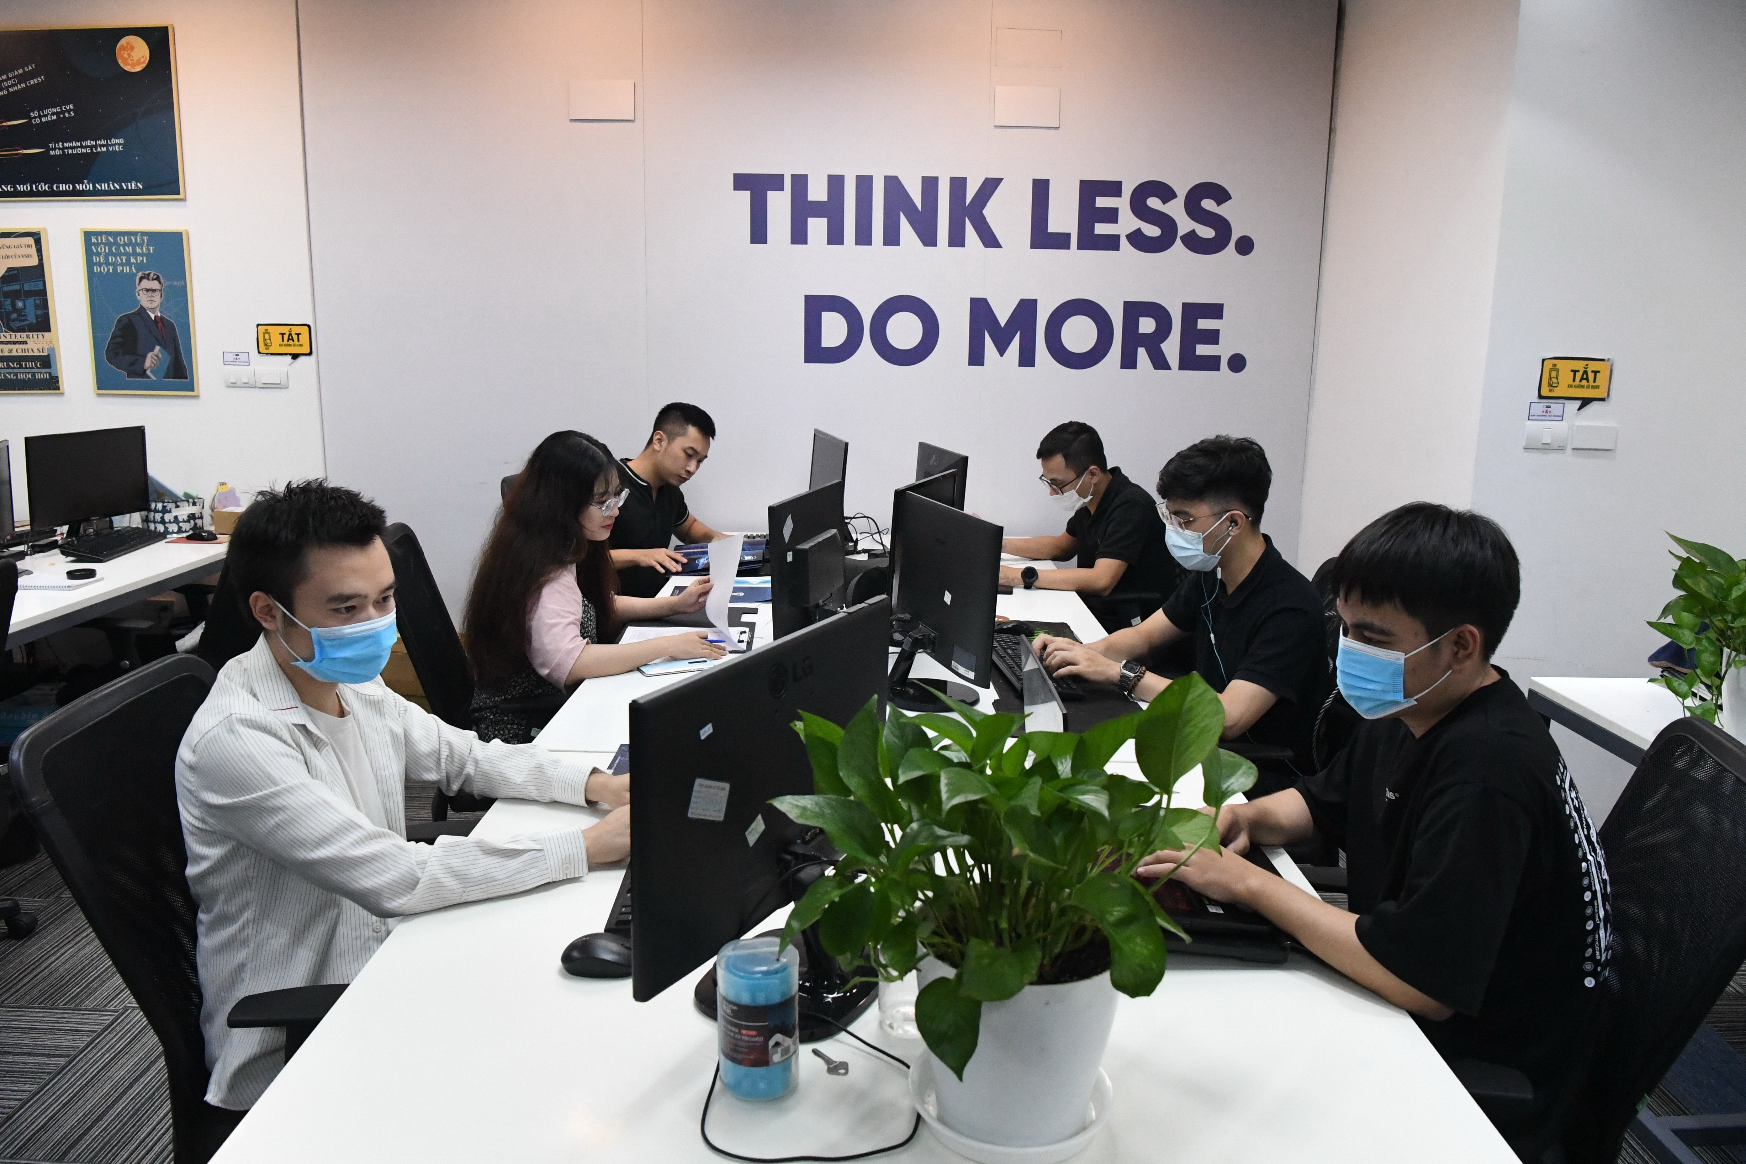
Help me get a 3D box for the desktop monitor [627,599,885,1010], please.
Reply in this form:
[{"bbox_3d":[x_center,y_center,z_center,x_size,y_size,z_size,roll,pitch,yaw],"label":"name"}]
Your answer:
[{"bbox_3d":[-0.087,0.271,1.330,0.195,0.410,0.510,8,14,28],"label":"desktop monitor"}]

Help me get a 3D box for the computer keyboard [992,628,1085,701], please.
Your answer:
[{"bbox_3d":[0.352,0.182,2.655,0.140,0.035,0.430,-1,13,-8],"label":"computer keyboard"}]

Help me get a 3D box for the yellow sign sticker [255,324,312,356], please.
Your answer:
[{"bbox_3d":[-2.130,-0.877,4.213,0.200,0.113,0.008,1,12,0],"label":"yellow sign sticker"}]

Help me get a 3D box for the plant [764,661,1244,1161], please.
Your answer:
[{"bbox_3d":[0.143,0.309,1.142,0.460,0.445,0.400,1,12,0],"label":"plant"}]

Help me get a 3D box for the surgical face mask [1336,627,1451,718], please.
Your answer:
[{"bbox_3d":[0.614,0.109,1.370,0.115,0.105,0.140,-14,12,1],"label":"surgical face mask"}]

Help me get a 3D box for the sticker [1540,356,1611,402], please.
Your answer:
[{"bbox_3d":[1.917,-0.552,3.179,0.200,0.113,0.008,1,12,0],"label":"sticker"}]

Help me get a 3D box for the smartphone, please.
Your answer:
[{"bbox_3d":[-0.429,0.197,2.588,0.160,0.009,0.075,-4,13,-21],"label":"smartphone"}]

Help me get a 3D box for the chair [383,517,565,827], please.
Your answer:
[{"bbox_3d":[-0.889,0.387,2.744,0.620,1.030,0.630,1,12,-1],"label":"chair"}]

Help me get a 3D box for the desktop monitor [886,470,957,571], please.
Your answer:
[{"bbox_3d":[0.097,-0.062,2.977,0.180,0.370,0.455,6,13,23],"label":"desktop monitor"}]

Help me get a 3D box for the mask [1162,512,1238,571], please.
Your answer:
[{"bbox_3d":[0.623,-0.078,2.220,0.115,0.105,0.140,-13,13,-6],"label":"mask"}]

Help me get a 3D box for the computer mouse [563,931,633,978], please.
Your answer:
[{"bbox_3d":[-0.335,0.448,1.423,0.106,0.038,0.063,0,12,-5],"label":"computer mouse"}]

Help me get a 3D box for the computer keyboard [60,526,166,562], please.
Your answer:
[{"bbox_3d":[-2.528,-0.123,3.873,0.160,0.035,0.450,-1,13,-7],"label":"computer keyboard"}]

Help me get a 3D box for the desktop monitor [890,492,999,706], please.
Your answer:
[{"bbox_3d":[0.124,0.048,2.483,0.200,0.405,0.515,-3,13,-20],"label":"desktop monitor"}]

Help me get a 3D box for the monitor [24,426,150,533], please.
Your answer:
[{"bbox_3d":[-2.731,-0.325,4.030,0.200,0.395,0.510,3,12,8],"label":"monitor"}]

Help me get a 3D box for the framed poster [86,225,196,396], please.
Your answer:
[{"bbox_3d":[-2.801,-1.022,4.446,0.403,0.623,0.025,1,12,0],"label":"framed poster"}]

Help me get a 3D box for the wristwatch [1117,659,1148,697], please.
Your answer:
[{"bbox_3d":[0.539,0.202,2.425,0.042,0.055,0.065,27,23,23],"label":"wristwatch"}]

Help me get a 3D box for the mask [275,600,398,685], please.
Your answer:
[{"bbox_3d":[-0.673,0.083,1.482,0.100,0.100,0.140,19,18,20],"label":"mask"}]

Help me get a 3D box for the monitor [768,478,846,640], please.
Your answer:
[{"bbox_3d":[-0.134,-0.012,2.749,0.200,0.405,0.515,4,12,16],"label":"monitor"}]

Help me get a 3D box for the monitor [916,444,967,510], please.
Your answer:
[{"bbox_3d":[0.207,-0.233,3.836,0.200,0.405,0.515,-2,12,-14],"label":"monitor"}]

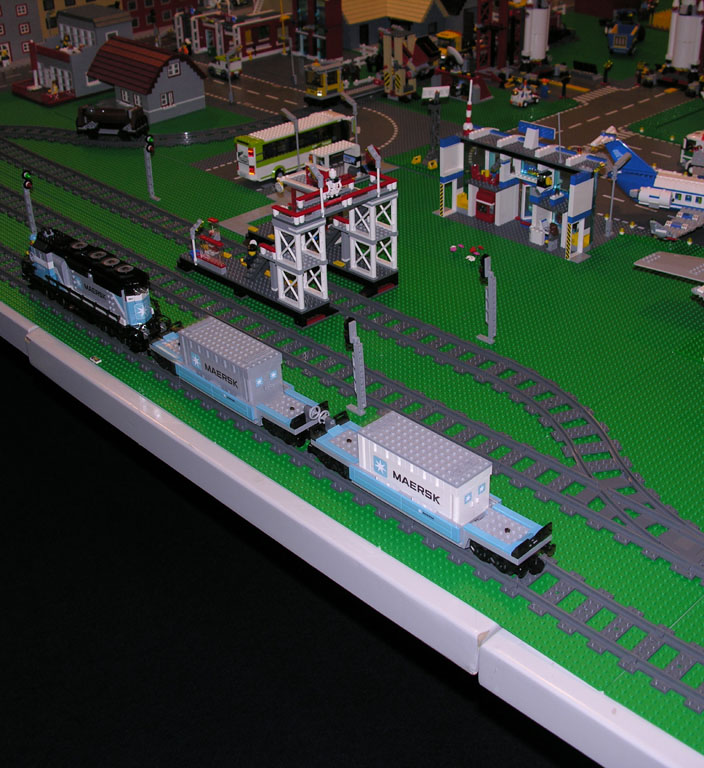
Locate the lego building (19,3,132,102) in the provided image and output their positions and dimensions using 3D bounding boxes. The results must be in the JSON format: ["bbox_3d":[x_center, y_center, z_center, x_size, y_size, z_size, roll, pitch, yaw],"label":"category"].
[{"bbox_3d":[-0.650,-0.765,2.378,0.250,0.176,0.205,-28,40,-35],"label":"lego building"}]

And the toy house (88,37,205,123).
[{"bbox_3d":[-0.440,-0.662,2.228,0.165,0.135,0.244,-28,40,-35],"label":"toy house"}]

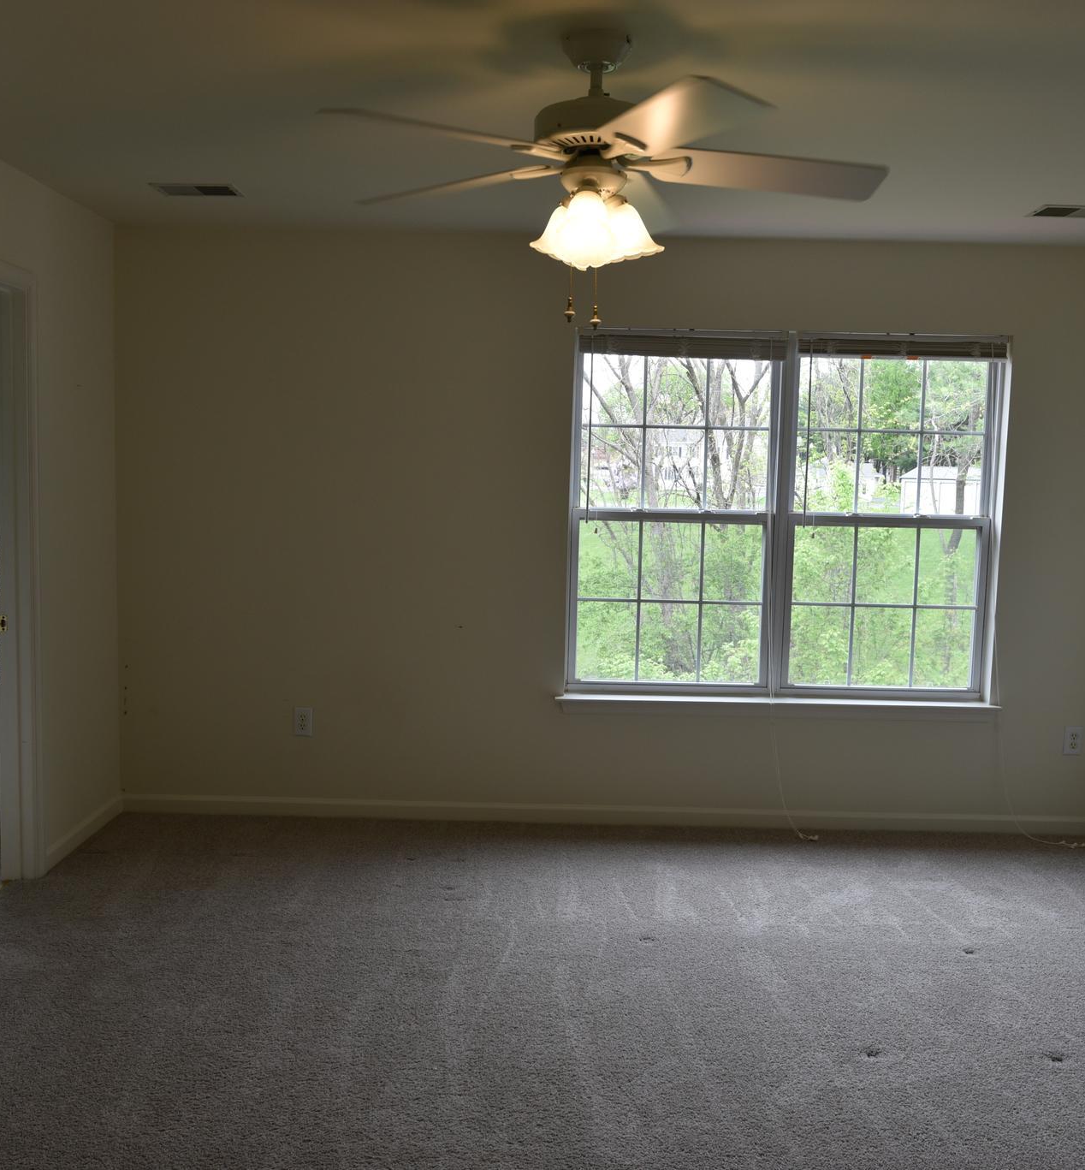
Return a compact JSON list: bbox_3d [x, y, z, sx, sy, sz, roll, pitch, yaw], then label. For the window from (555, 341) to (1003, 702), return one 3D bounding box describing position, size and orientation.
[{"bbox_3d":[1.000,-0.272,4.830,1.758,1.494,0.099,1,6,0],"label":"window"}]

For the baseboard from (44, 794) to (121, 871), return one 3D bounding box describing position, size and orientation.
[{"bbox_3d":[-1.765,0.957,4.528,0.016,0.083,0.788,1,6,0],"label":"baseboard"}]

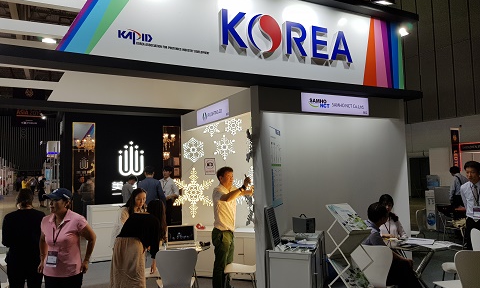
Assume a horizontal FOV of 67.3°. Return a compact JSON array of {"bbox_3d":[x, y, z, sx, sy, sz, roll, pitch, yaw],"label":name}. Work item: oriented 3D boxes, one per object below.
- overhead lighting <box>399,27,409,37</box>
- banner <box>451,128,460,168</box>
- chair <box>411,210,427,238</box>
[{"bbox_3d":[2.749,-1.891,6.061,0.200,0.160,0.200,0,-4,-27],"label":"overhead lighting"},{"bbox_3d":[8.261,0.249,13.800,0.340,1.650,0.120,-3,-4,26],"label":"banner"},{"bbox_3d":[3.341,1.683,7.025,0.480,0.800,0.520,1,-4,-42],"label":"chair"}]

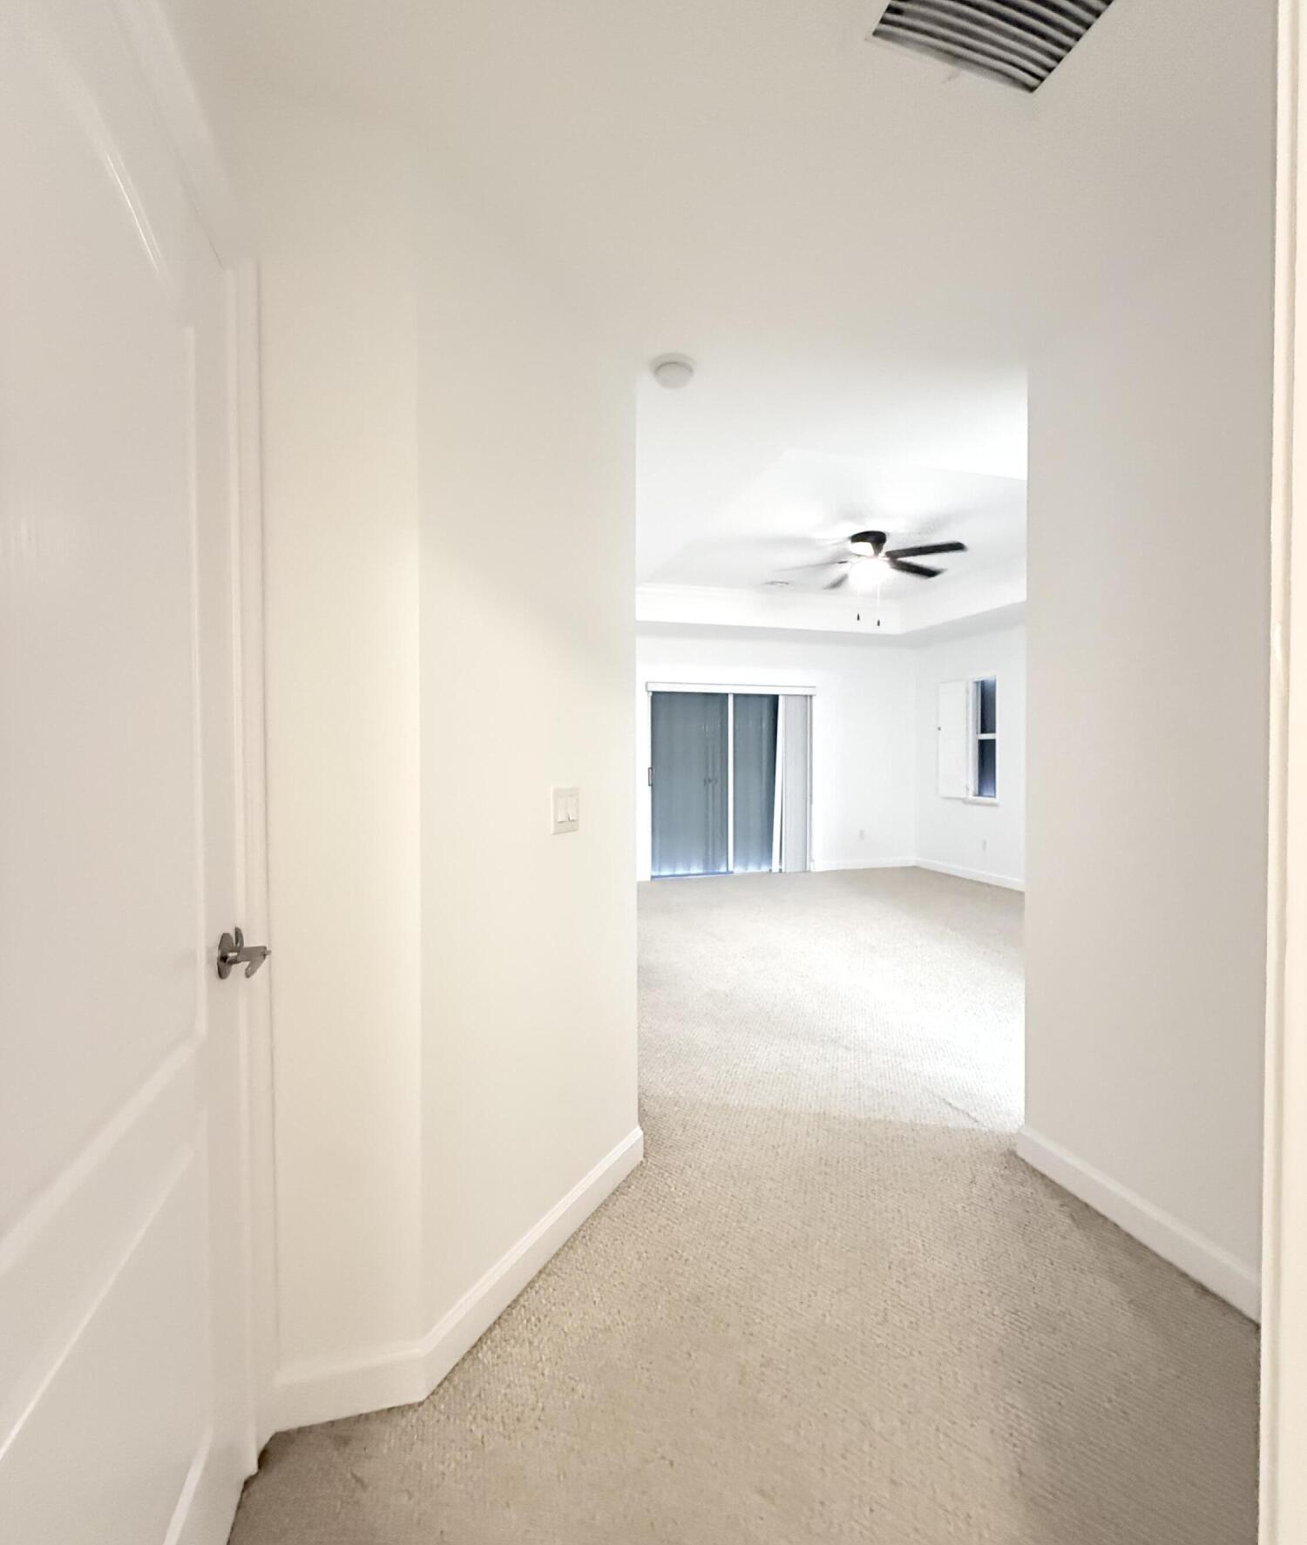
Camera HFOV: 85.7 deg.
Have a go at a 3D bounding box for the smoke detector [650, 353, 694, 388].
[{"bbox_3d":[0.061,-1.236,2.180,0.137,0.042,0.137,0,1,0],"label":"smoke detector"}]

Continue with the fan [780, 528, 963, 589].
[{"bbox_3d":[1.482,-1.441,4.846,1.280,0.360,1.280,-1,1,-16],"label":"fan"}]

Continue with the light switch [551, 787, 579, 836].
[{"bbox_3d":[-0.217,0.097,1.796,0.012,0.116,0.116,0,1,27],"label":"light switch"}]

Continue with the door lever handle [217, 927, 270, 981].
[{"bbox_3d":[-0.642,0.294,1.099,0.064,0.068,0.140,-1,1,-16],"label":"door lever handle"}]

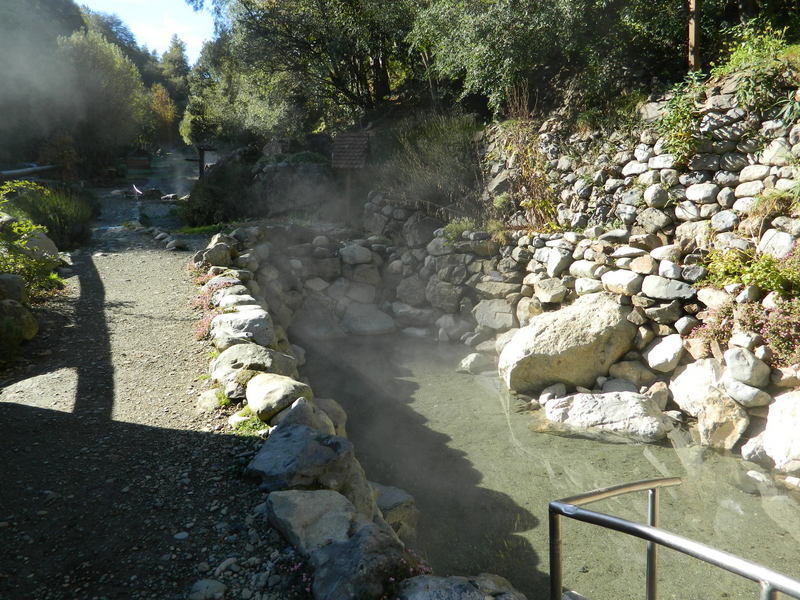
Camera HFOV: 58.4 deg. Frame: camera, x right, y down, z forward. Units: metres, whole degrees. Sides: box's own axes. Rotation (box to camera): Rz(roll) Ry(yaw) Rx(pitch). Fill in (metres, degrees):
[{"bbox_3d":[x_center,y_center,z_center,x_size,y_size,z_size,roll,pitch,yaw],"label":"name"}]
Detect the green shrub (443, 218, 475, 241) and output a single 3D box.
[{"bbox_3d":[0.781,-0.925,9.400,0.430,0.310,0.380,-1,12,5],"label":"green shrub"}]

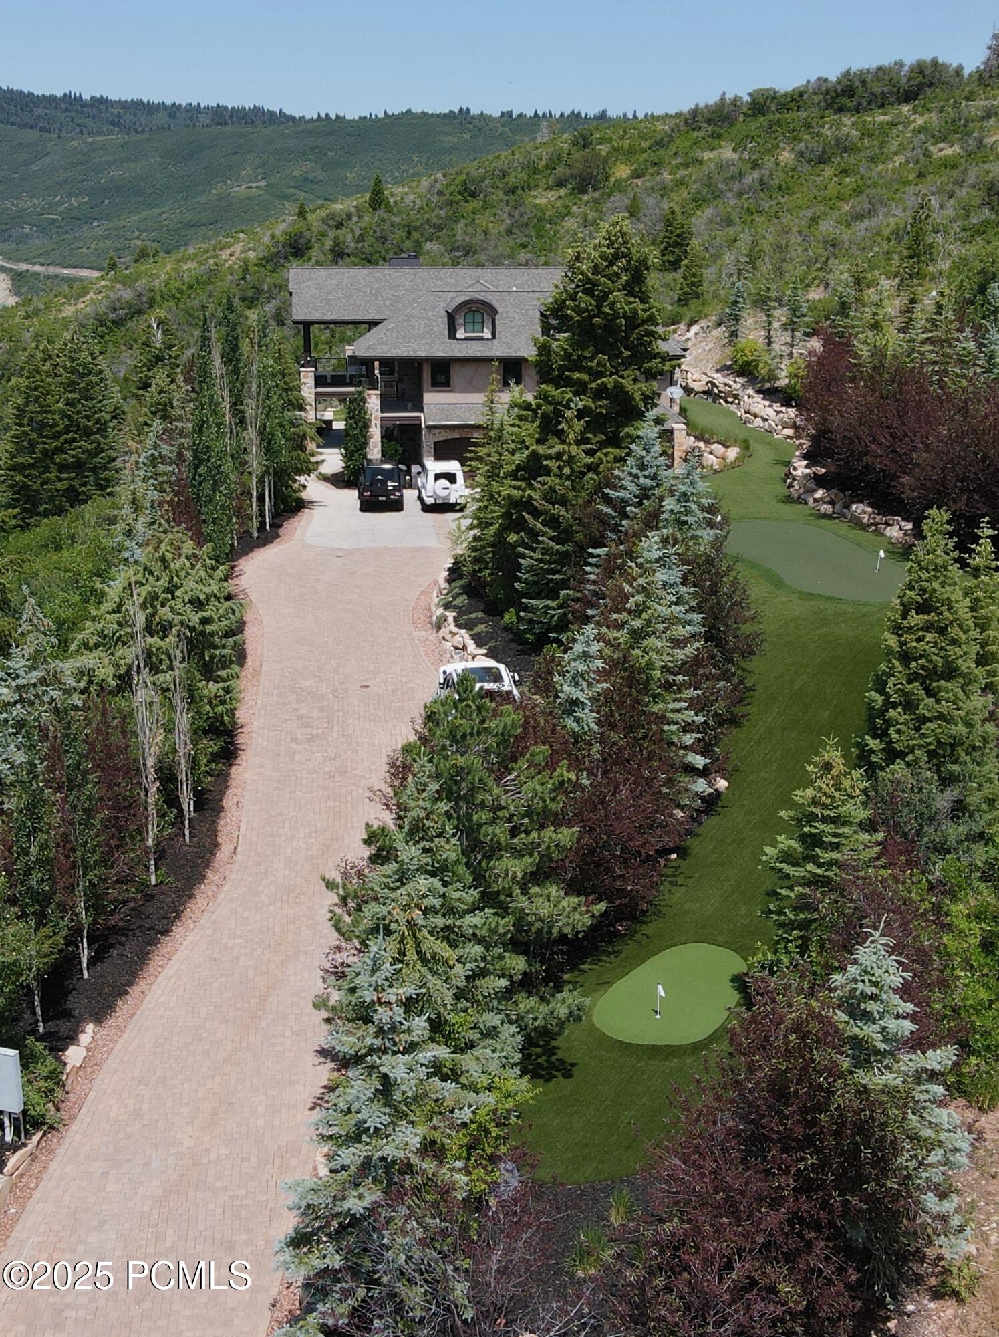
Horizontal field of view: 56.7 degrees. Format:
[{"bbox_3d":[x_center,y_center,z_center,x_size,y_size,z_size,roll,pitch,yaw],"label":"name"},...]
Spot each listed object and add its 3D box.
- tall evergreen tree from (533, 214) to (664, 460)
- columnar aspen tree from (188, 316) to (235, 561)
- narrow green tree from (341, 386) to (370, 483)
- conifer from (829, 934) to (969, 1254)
[{"bbox_3d":[3.881,-11.287,36.226,5.600,11.640,5.600,0,23,0],"label":"tall evergreen tree"},{"bbox_3d":[-10.638,-8.450,34.301,1.900,8.700,1.900,0,23,0],"label":"columnar aspen tree"},{"bbox_3d":[-6.706,-11.091,43.400,1.350,4.610,1.350,0,23,0],"label":"narrow green tree"},{"bbox_3d":[5.614,6.281,13.382,2.900,6.240,2.900,0,23,0],"label":"conifer"}]

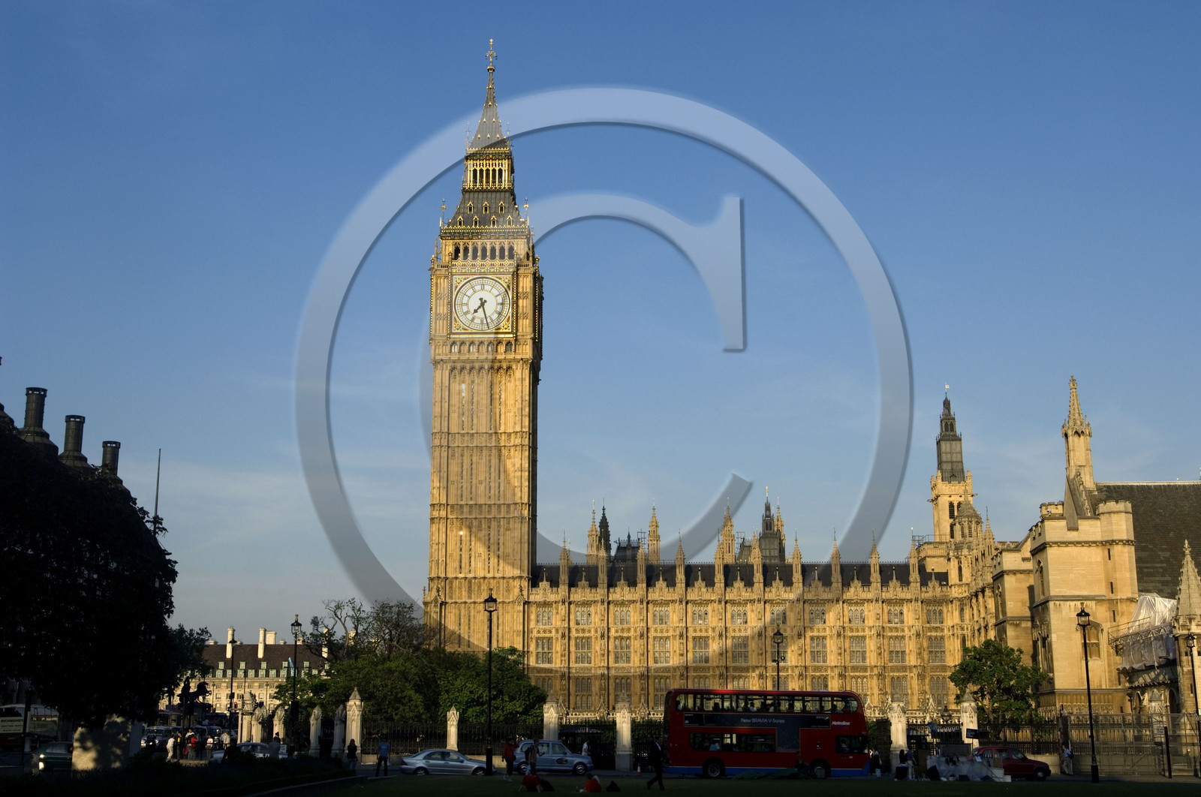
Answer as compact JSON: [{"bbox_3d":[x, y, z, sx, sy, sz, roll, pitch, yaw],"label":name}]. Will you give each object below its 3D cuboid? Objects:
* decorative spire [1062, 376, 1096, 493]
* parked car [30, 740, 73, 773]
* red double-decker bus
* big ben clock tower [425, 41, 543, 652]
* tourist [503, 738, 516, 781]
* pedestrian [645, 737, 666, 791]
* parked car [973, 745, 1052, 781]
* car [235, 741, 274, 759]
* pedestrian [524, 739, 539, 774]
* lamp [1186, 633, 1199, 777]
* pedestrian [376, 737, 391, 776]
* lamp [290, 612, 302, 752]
[{"bbox_3d":[46.652,3.408,137.105,2.700,11.800,2.700,-1,-13,4],"label":"decorative spire"},{"bbox_3d":[-24.850,17.148,66.754,4.200,1.470,1.700,9,-16,-34],"label":"parked car"},{"bbox_3d":[8.333,17.003,70.844,10.100,4.350,2.550,1,-12,-3],"label":"red double-decker bus"},{"bbox_3d":[-15.426,-3.684,187.476,13.400,96.300,13.400,-1,-12,2],"label":"big ben clock tower"},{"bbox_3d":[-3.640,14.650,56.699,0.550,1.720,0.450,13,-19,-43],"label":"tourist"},{"bbox_3d":[1.880,12.383,47.402,0.750,1.740,0.550,-3,-14,10],"label":"pedestrian"},{"bbox_3d":[22.732,20.494,78.588,4.580,1.830,1.800,0,-13,0],"label":"parked car"},{"bbox_3d":[-18.280,18.771,73.187,4.450,1.430,1.750,2,-13,-12],"label":"car"},{"bbox_3d":[-2.651,14.146,54.536,0.550,1.730,0.520,1,-12,-5],"label":"pedestrian"},{"bbox_3d":[34.720,17.894,81.439,0.650,8.100,0.650,0,-13,0],"label":"lamp"},{"bbox_3d":[-9.937,16.439,64.202,0.600,1.740,0.380,-1,-13,5],"label":"pedestrian"},{"bbox_3d":[-17.425,16.452,79.840,0.580,8.140,0.580,-1,-12,2],"label":"lamp"}]

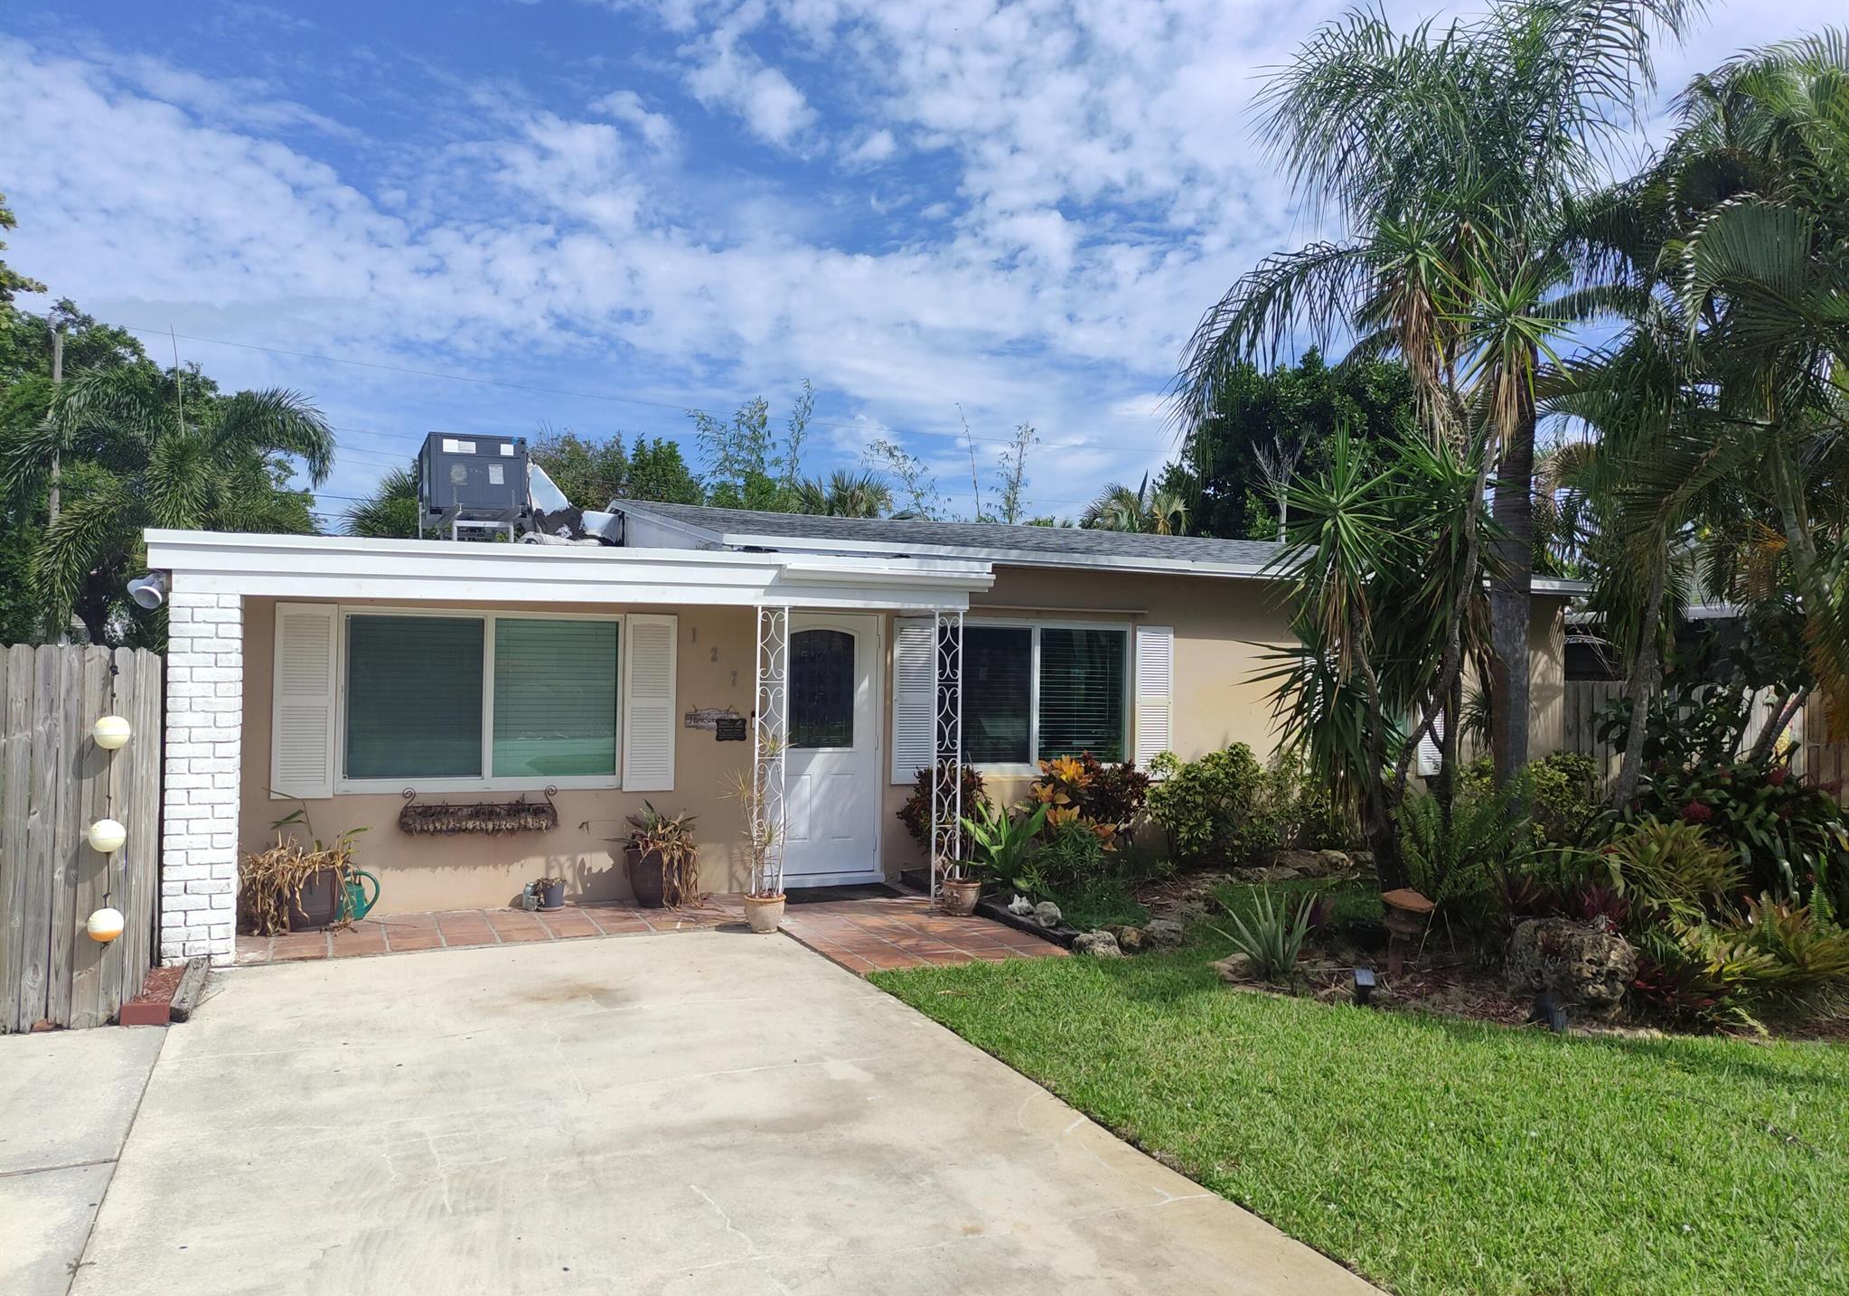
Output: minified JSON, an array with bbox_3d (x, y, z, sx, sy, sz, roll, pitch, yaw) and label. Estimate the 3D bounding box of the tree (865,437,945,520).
[{"bbox_3d":[-0.372,-0.755,22.004,1.500,5.437,1.400,1,0,0],"label":"tree"}]

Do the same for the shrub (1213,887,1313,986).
[{"bbox_3d":[2.037,1.706,8.050,0.580,0.504,0.560,1,0,0],"label":"shrub"}]

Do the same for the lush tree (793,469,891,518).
[{"bbox_3d":[-1.765,-0.928,28.004,2.200,5.714,2.200,1,0,0],"label":"lush tree"}]

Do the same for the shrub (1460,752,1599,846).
[{"bbox_3d":[5.759,1.483,12.701,1.250,1.017,1.050,1,0,0],"label":"shrub"}]

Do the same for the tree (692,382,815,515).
[{"bbox_3d":[-2.891,-1.243,22.004,2.100,6.317,2.000,1,0,0],"label":"tree"}]

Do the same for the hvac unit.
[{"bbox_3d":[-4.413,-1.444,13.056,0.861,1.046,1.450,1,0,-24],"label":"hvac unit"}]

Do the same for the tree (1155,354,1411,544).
[{"bbox_3d":[6.754,-1.738,25.005,4.800,7.662,4.500,1,0,0],"label":"tree"}]

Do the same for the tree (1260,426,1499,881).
[{"bbox_3d":[3.558,0.098,10.603,1.880,3.749,1.750,1,0,0],"label":"tree"}]

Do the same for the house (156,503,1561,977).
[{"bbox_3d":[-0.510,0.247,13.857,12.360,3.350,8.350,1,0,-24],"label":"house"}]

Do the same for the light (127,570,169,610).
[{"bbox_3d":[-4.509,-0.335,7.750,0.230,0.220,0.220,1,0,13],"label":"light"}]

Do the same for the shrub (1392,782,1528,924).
[{"bbox_3d":[3.969,1.490,9.901,0.930,0.924,0.880,1,0,0],"label":"shrub"}]

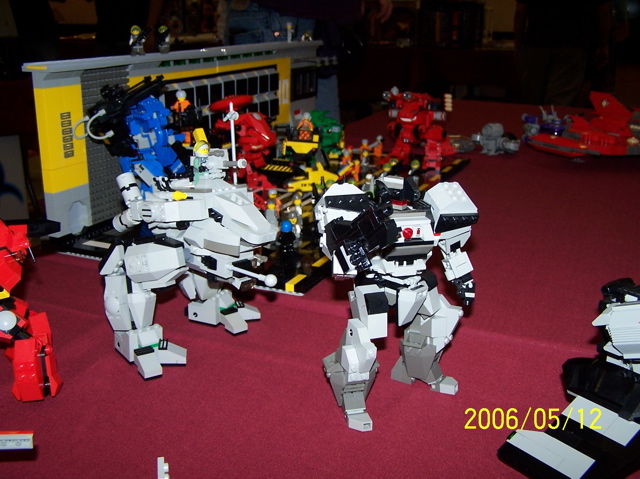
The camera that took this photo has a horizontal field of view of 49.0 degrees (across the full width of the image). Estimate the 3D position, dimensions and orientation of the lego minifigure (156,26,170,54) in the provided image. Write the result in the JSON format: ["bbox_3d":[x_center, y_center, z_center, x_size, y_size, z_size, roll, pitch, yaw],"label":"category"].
[{"bbox_3d":[-0.231,-0.295,1.033,0.023,0.042,0.015,6,18,16],"label":"lego minifigure"}]

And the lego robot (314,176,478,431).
[{"bbox_3d":[0.053,0.043,0.534,0.122,0.182,0.092,-4,18,-16],"label":"lego robot"}]

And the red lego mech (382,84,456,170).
[{"bbox_3d":[0.194,-0.226,1.391,0.123,0.156,0.108,8,19,20],"label":"red lego mech"}]

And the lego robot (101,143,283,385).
[{"bbox_3d":[-0.104,0.007,0.626,0.148,0.190,0.142,9,20,25],"label":"lego robot"}]

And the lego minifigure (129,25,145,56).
[{"bbox_3d":[-0.255,-0.278,0.977,0.024,0.042,0.015,-2,18,-10],"label":"lego minifigure"}]

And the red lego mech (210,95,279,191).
[{"bbox_3d":[-0.112,-0.146,1.109,0.112,0.163,0.118,8,19,20],"label":"red lego mech"}]

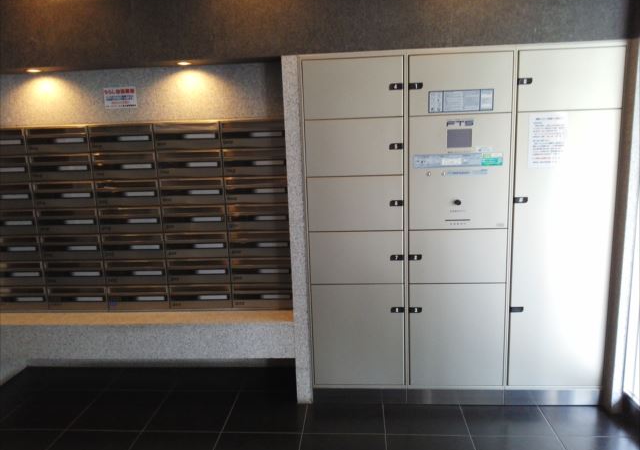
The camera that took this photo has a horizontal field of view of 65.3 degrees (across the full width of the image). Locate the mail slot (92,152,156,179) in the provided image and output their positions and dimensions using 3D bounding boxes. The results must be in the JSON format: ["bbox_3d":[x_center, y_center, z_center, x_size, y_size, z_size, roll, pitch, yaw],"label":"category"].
[{"bbox_3d":[-1.062,-0.338,2.848,0.364,0.148,0.250,-1,10,4],"label":"mail slot"}]

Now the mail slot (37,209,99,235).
[{"bbox_3d":[-1.394,-0.029,2.873,0.357,0.146,0.220,-1,11,5],"label":"mail slot"}]

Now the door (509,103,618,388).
[{"bbox_3d":[1.186,0.147,2.461,0.469,1.386,0.040,-1,10,4],"label":"door"}]

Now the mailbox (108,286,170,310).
[{"bbox_3d":[-1.043,0.398,3.009,0.361,0.122,0.250,-1,11,4],"label":"mailbox"}]

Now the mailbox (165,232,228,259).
[{"bbox_3d":[-0.687,0.100,2.927,0.362,0.147,0.250,-1,11,4],"label":"mailbox"}]

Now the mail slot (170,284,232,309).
[{"bbox_3d":[-0.661,0.386,2.969,0.363,0.150,0.280,-1,11,4],"label":"mail slot"}]

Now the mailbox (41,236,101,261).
[{"bbox_3d":[-1.419,0.115,2.983,0.360,0.147,0.250,-1,11,4],"label":"mailbox"}]

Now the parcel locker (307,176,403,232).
[{"bbox_3d":[0.192,-0.137,2.676,0.476,0.275,0.400,-1,10,4],"label":"parcel locker"}]

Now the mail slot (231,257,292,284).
[{"bbox_3d":[-0.316,0.244,2.928,0.361,0.149,0.250,-1,11,4],"label":"mail slot"}]

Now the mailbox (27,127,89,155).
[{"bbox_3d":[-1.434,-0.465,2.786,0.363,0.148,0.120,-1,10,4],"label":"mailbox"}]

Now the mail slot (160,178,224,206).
[{"bbox_3d":[-0.697,-0.197,2.872,0.362,0.144,0.250,-1,11,4],"label":"mail slot"}]

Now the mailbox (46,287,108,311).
[{"bbox_3d":[-1.378,0.408,2.954,0.357,0.146,0.220,-1,11,5],"label":"mailbox"}]

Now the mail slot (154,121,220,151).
[{"bbox_3d":[-0.693,-0.496,2.804,0.363,0.150,0.280,-1,11,4],"label":"mail slot"}]

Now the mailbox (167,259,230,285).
[{"bbox_3d":[-0.667,0.239,2.941,0.363,0.150,0.280,-1,11,4],"label":"mailbox"}]

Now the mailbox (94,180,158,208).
[{"bbox_3d":[-1.044,-0.194,2.887,0.363,0.150,0.280,-1,11,4],"label":"mailbox"}]

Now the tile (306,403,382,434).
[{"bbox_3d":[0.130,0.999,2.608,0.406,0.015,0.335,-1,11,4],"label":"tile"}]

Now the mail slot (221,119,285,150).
[{"bbox_3d":[-0.332,-0.487,2.704,0.357,0.146,0.220,-1,11,5],"label":"mail slot"}]

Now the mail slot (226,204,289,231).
[{"bbox_3d":[-0.317,-0.051,2.786,0.357,0.146,0.220,-1,11,5],"label":"mail slot"}]

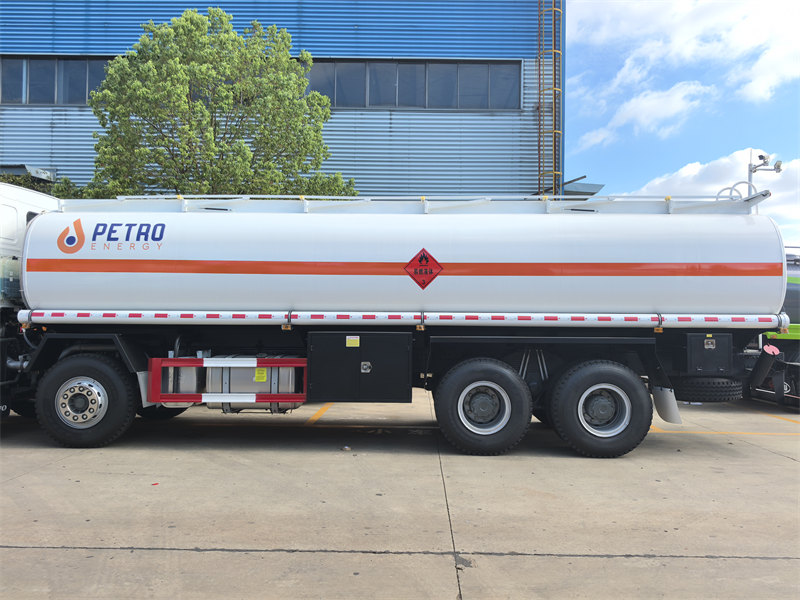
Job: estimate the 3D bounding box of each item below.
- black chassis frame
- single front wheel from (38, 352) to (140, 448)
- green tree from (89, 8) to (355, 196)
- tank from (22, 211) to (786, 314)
[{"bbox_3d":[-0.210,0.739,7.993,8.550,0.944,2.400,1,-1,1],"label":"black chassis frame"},{"bbox_3d":[-3.659,1.190,7.040,1.090,1.090,0.300,1,-1,1],"label":"single front wheel"},{"bbox_3d":[-4.331,-2.590,14.536,6.100,8.800,5.900,1,-1,0],"label":"green tree"},{"bbox_3d":[0.037,-0.273,8.002,8.720,1.750,2.440,1,-1,1],"label":"tank"}]

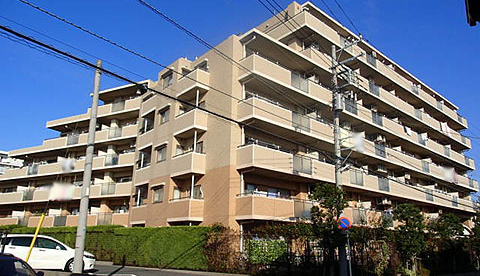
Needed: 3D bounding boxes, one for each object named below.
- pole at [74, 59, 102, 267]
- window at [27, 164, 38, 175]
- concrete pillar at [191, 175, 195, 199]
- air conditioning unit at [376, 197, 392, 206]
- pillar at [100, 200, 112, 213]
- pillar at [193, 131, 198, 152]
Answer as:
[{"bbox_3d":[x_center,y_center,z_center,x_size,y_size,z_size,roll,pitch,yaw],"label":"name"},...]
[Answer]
[{"bbox_3d":[-4.189,0.847,9.574,0.240,6.630,0.240,6,-18,-23],"label":"pole"},{"bbox_3d":[-23.642,3.632,39.597,1.700,1.150,0.120,-8,-19,25],"label":"window"},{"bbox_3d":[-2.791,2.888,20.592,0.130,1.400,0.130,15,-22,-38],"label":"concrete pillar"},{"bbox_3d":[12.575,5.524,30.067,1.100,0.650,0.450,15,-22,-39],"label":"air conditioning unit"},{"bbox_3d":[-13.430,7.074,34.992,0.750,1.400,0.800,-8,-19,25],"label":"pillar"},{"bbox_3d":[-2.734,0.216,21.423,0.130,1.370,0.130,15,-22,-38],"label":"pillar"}]

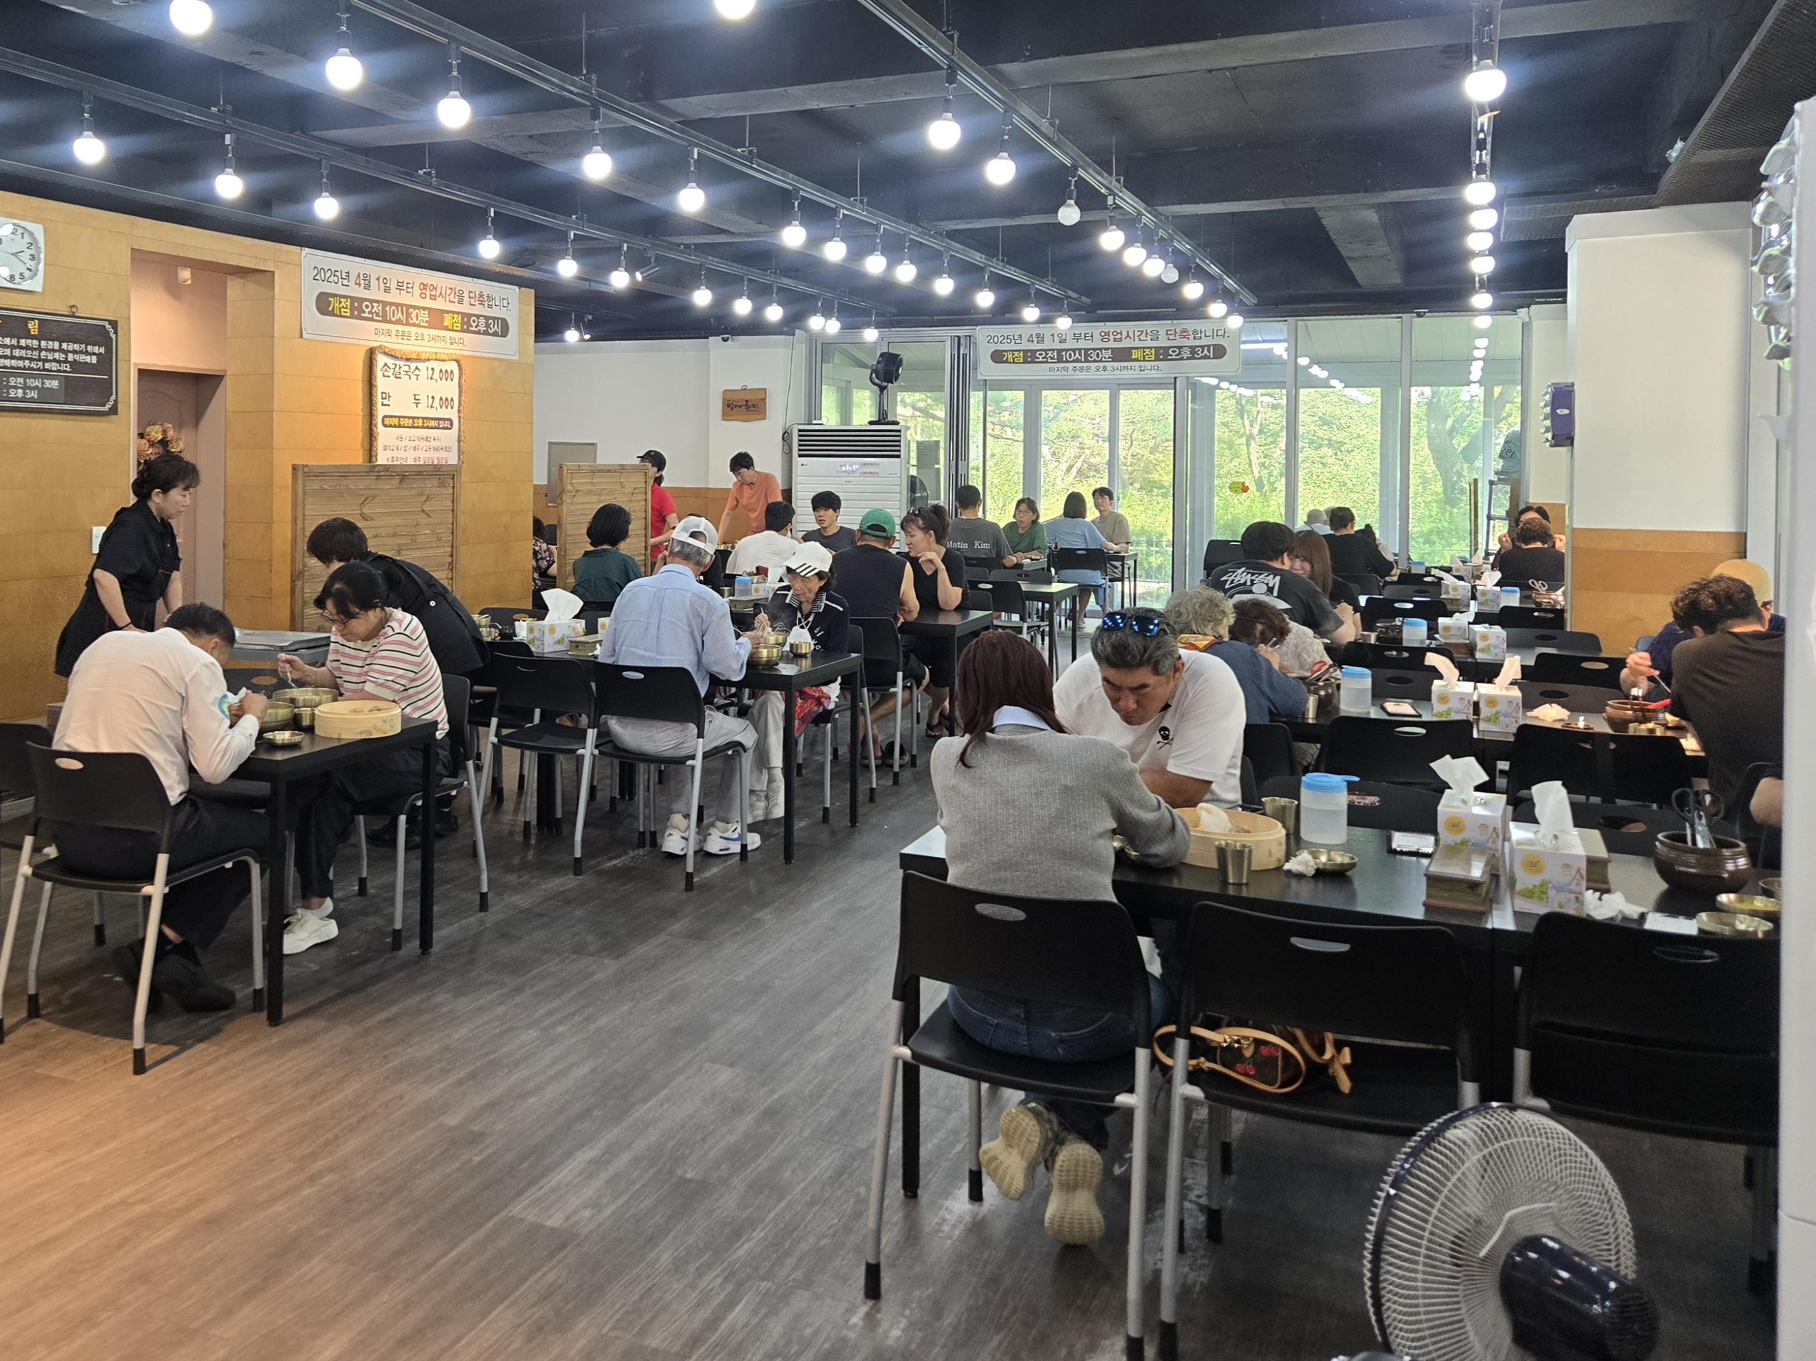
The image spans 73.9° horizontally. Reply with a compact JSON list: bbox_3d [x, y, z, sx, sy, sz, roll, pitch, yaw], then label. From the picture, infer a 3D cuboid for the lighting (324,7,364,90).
[{"bbox_3d":[-1.520,-1.700,3.250,0.092,0.210,0.092,4,8,23],"label":"lighting"}]

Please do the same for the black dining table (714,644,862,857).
[{"bbox_3d":[-0.887,0.280,5.260,1.170,0.755,0.620,4,8,23],"label":"black dining table"}]

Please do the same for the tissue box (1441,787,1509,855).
[{"bbox_3d":[1.243,0.333,2.660,0.124,0.123,0.182,3,8,22],"label":"tissue box"}]

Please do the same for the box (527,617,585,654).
[{"bbox_3d":[-1.567,-0.203,5.373,0.138,0.120,0.205,8,11,38],"label":"box"}]

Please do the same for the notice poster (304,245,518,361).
[{"bbox_3d":[-3.900,-2.960,9.680,0.020,0.630,2.250,4,9,22],"label":"notice poster"}]

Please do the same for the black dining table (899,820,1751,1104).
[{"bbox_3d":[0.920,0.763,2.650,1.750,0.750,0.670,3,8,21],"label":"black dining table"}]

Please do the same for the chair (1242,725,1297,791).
[{"bbox_3d":[1.070,0.490,4.020,0.500,0.810,0.520,3,8,21],"label":"chair"}]

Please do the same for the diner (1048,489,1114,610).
[{"bbox_3d":[1.699,-1.160,11.600,0.500,1.320,0.700,5,10,23],"label":"diner"}]

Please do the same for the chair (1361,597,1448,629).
[{"bbox_3d":[3.142,-0.139,7.620,0.490,0.790,0.480,4,10,22],"label":"chair"}]

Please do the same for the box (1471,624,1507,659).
[{"bbox_3d":[2.650,-0.171,5.500,0.125,0.122,0.175,3,8,22],"label":"box"}]

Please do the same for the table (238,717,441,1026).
[{"bbox_3d":[-2.140,0.500,3.800,1.170,0.740,0.590,4,10,22],"label":"table"}]

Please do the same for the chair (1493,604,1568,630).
[{"bbox_3d":[3.530,-0.039,6.680,0.490,0.800,0.500,4,9,25],"label":"chair"}]

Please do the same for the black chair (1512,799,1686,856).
[{"bbox_3d":[1.619,0.716,2.695,0.490,0.790,0.480,4,10,22],"label":"black chair"}]

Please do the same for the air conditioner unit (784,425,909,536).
[{"bbox_3d":[-0.543,-1.415,11.400,1.060,1.950,0.500,2,7,8],"label":"air conditioner unit"}]

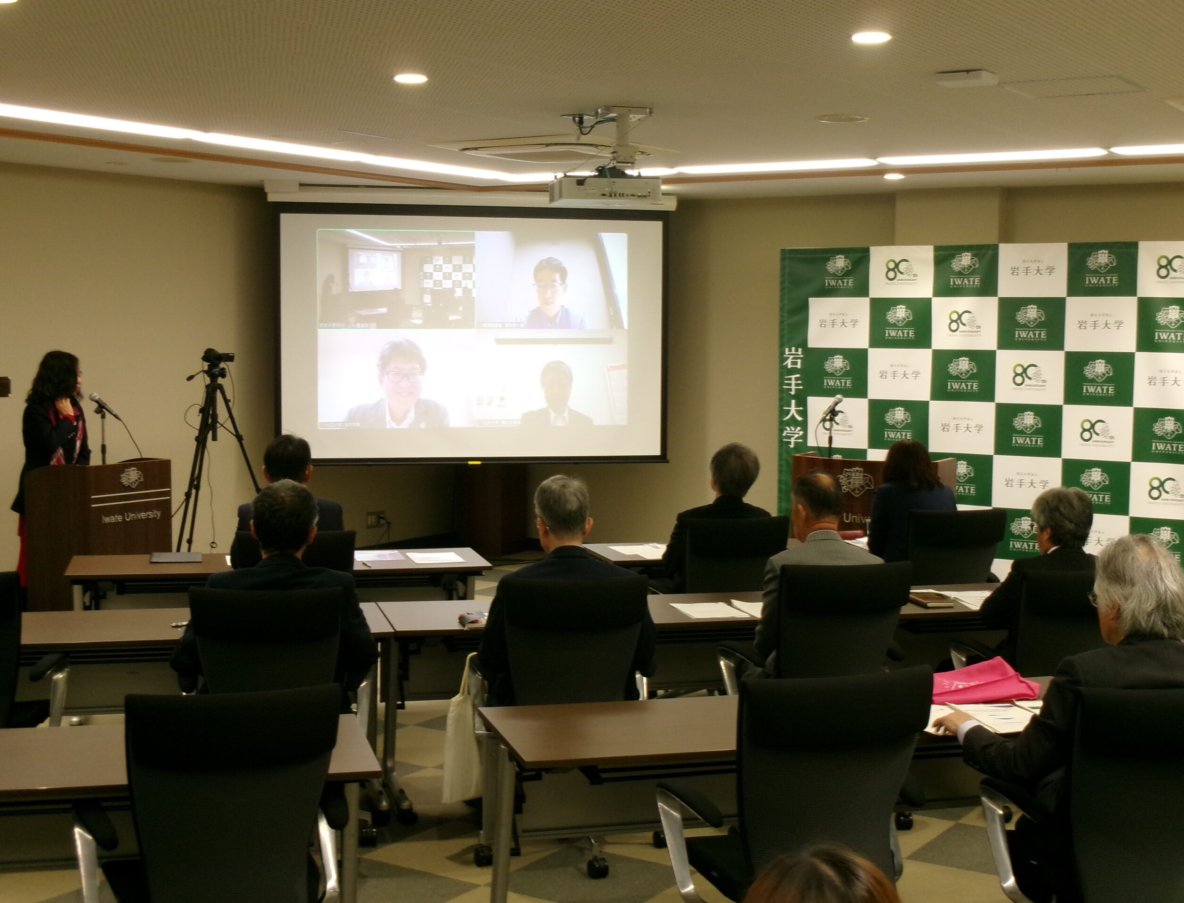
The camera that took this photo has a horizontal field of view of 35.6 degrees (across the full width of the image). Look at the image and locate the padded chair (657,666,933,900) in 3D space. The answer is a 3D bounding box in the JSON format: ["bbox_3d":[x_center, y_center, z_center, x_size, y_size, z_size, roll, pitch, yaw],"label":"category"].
[{"bbox_3d":[0.502,0.997,4.772,0.660,0.980,0.660,-1,6,-17],"label":"padded chair"}]

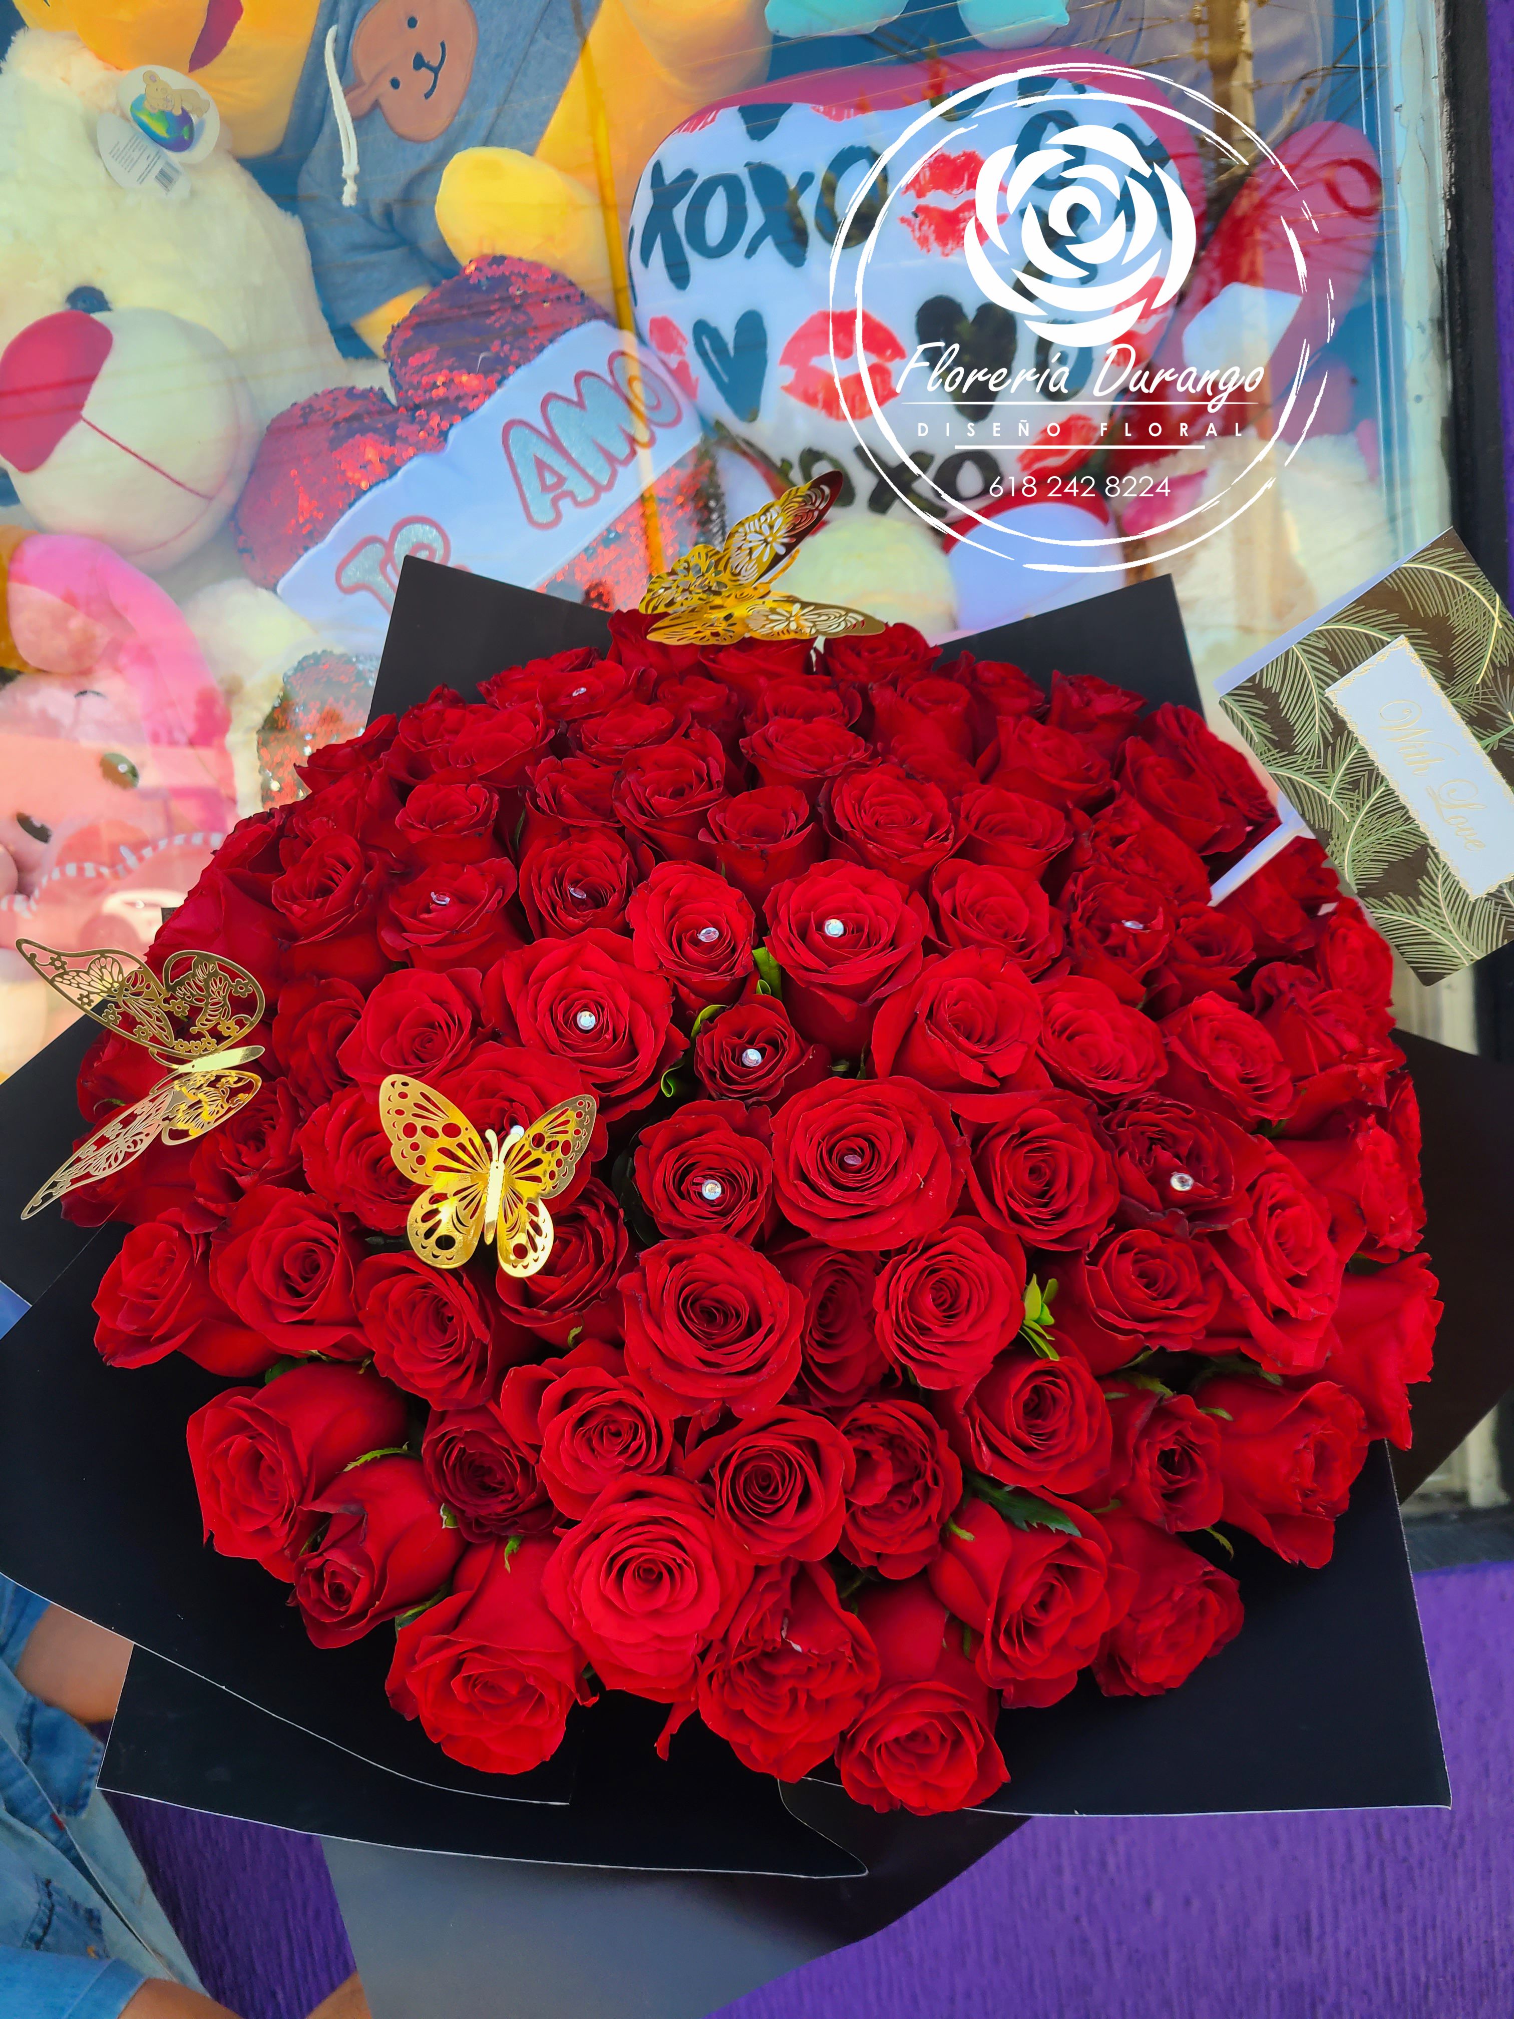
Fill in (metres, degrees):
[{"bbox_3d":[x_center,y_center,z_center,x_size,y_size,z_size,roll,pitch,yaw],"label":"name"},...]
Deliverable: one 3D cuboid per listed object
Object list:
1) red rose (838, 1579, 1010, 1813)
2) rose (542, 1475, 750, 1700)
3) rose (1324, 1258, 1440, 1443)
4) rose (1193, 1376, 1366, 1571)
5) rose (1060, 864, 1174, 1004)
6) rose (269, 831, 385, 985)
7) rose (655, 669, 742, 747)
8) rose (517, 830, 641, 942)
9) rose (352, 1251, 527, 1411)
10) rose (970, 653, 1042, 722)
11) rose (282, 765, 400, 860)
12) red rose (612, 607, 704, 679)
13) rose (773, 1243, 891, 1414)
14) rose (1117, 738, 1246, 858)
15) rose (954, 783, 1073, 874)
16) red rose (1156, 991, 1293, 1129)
[{"bbox_3d":[0.058,0.247,0.542,0.060,0.060,0.058,-7,18,-1],"label":"red rose"},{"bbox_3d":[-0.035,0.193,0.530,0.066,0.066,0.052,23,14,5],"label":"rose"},{"bbox_3d":[0.229,0.127,0.588,0.056,0.064,0.064,10,-8,28],"label":"rose"},{"bbox_3d":[0.194,0.174,0.575,0.061,0.061,0.055,0,-6,-35],"label":"rose"},{"bbox_3d":[0.158,-0.030,0.672,0.054,0.047,0.054,-13,56,-24],"label":"rose"},{"bbox_3d":[-0.192,-0.045,0.689,0.056,0.047,0.056,-3,54,16],"label":"rose"},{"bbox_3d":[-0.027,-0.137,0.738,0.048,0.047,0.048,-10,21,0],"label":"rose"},{"bbox_3d":[-0.077,-0.049,0.663,0.055,0.047,0.055,-8,53,-3],"label":"rose"},{"bbox_3d":[-0.118,0.121,0.582,0.060,0.060,0.054,-3,-12,19],"label":"rose"},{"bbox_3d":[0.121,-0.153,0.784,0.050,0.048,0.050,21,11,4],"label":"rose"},{"bbox_3d":[-0.211,-0.097,0.788,0.057,0.052,0.057,-3,48,18],"label":"rose"},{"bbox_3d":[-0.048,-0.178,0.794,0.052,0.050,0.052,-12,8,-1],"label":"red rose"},{"bbox_3d":[0.030,0.120,0.573,0.055,0.055,0.050,-6,-17,3],"label":"rose"},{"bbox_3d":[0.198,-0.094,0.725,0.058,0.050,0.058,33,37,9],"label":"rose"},{"bbox_3d":[0.116,-0.072,0.693,0.055,0.047,0.055,-12,49,-19],"label":"rose"},{"bbox_3d":[0.202,0.026,0.665,0.058,0.058,0.052,-15,-28,-31],"label":"red rose"}]

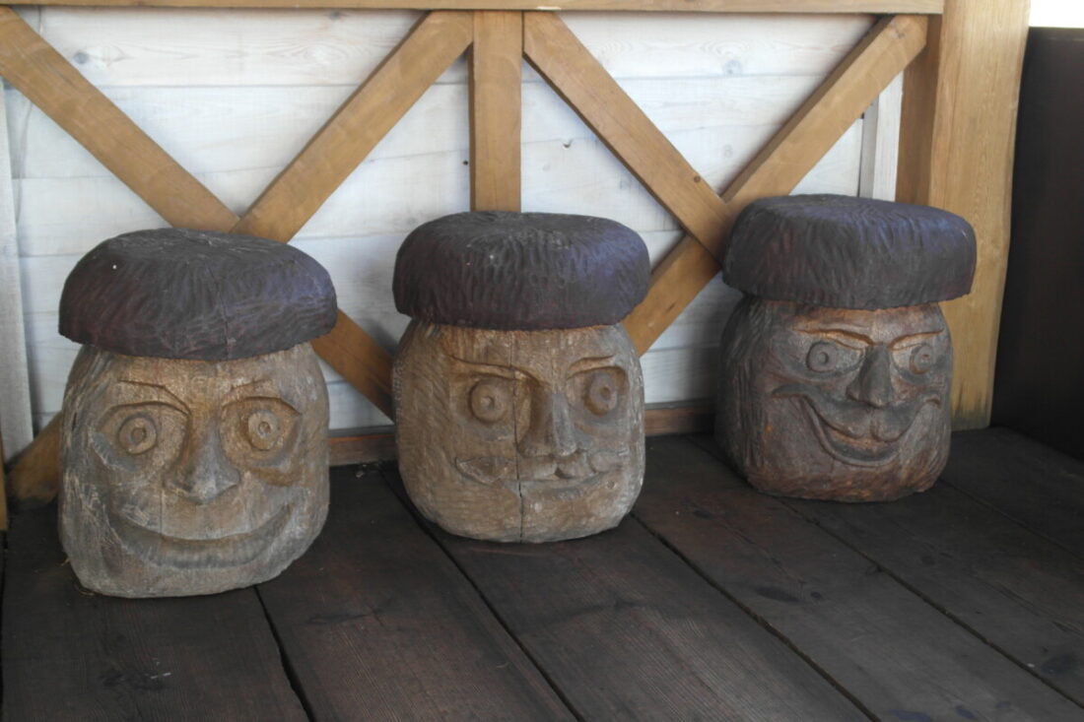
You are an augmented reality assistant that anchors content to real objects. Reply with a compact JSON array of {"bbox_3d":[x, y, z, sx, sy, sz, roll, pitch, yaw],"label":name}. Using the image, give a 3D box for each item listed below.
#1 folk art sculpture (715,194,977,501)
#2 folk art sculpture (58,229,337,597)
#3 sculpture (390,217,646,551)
[{"bbox_3d":[0.535,-0.036,2.635,0.433,0.490,0.412,-3,15,-14],"label":"folk art sculpture"},{"bbox_3d":[-0.512,0.060,2.186,0.395,0.490,0.378,-4,15,-17],"label":"folk art sculpture"},{"bbox_3d":[-0.035,0.012,2.426,0.414,0.481,0.395,-3,15,-16],"label":"sculpture"}]

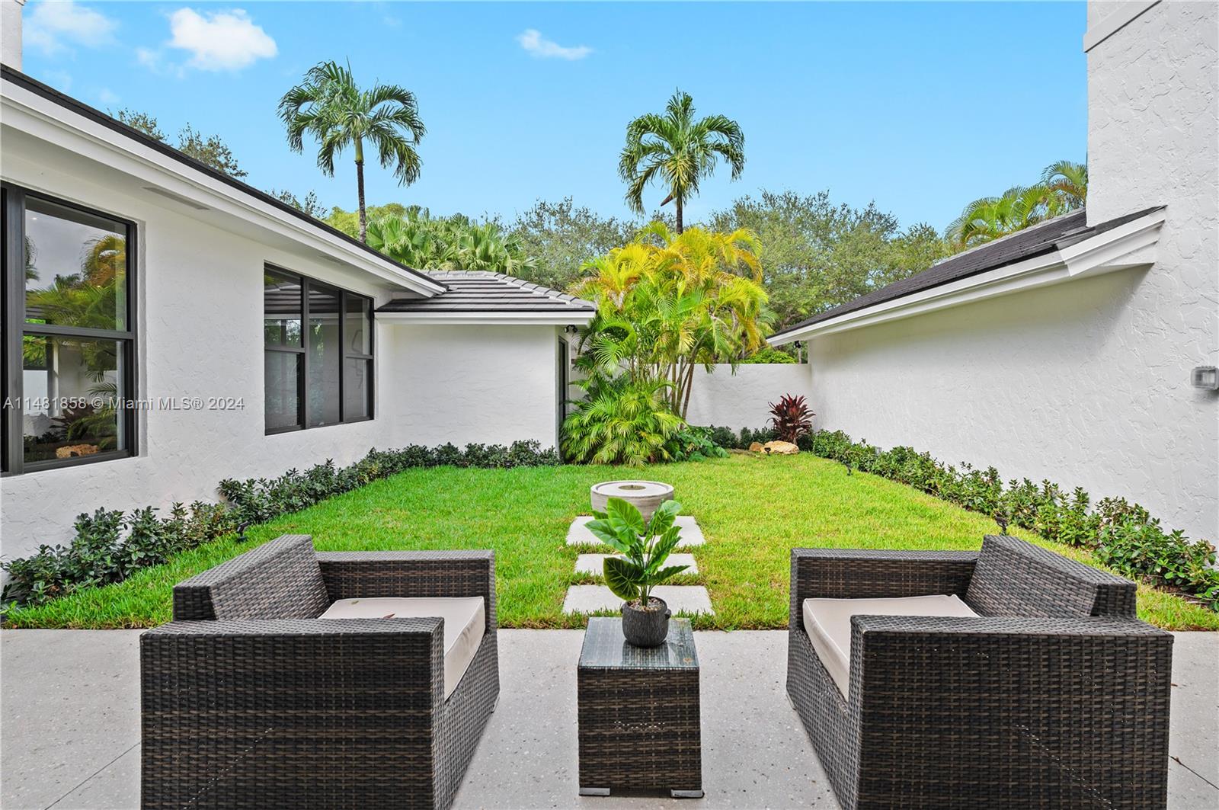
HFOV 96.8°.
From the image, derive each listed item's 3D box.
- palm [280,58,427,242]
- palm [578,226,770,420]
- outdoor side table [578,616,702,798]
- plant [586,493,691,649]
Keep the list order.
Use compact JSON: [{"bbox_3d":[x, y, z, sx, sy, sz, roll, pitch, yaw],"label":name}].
[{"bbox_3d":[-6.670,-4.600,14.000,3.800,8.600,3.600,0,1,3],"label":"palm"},{"bbox_3d":[1.090,-1.260,9.900,3.600,4.100,3.200,0,1,3],"label":"palm"},{"bbox_3d":[0.109,1.070,1.972,0.402,0.432,0.392,0,1,3],"label":"outdoor side table"},{"bbox_3d":[0.101,0.592,1.940,0.375,0.515,0.340,0,1,3],"label":"plant"}]

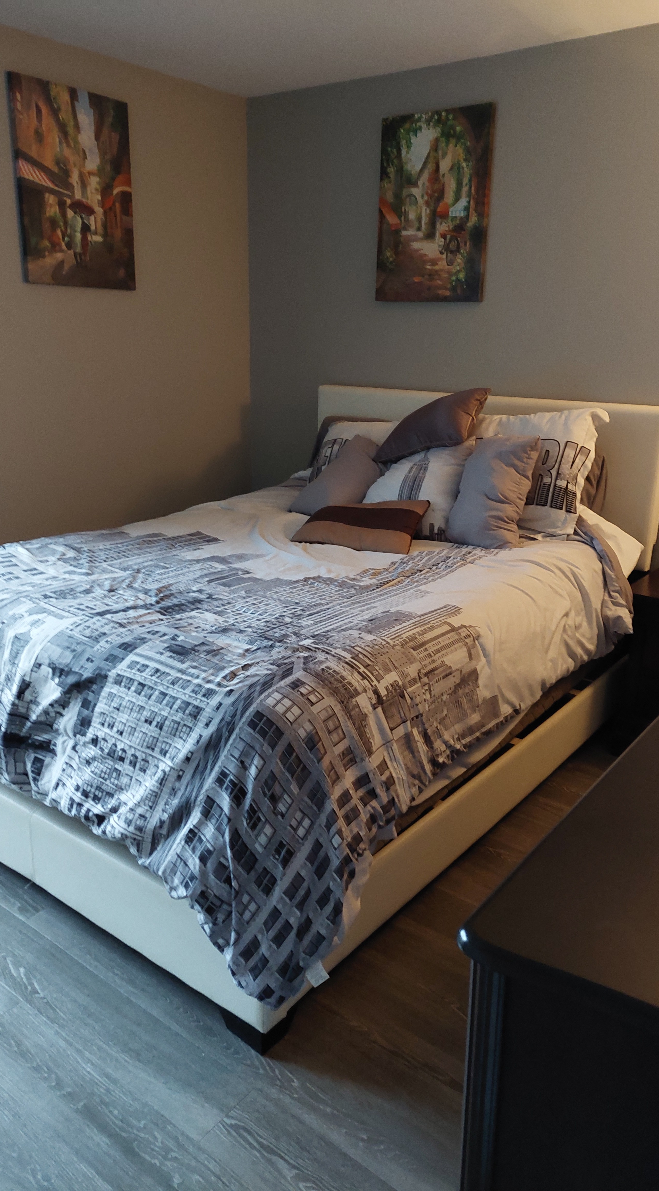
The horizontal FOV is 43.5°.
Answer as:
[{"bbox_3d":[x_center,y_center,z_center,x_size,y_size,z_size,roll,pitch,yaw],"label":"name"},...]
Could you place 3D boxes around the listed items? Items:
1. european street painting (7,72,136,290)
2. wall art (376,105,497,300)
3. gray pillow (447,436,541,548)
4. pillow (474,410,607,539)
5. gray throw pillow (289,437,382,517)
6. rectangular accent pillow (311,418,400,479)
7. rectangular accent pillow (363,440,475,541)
[{"bbox_3d":[-0.984,-1.576,3.220,0.033,0.698,0.517,14,22,35],"label":"european street painting"},{"bbox_3d":[0.421,-1.580,3.383,0.503,0.711,0.033,14,22,35],"label":"wall art"},{"bbox_3d":[0.574,-0.376,2.900,0.310,0.400,0.160,13,-3,42],"label":"gray pillow"},{"bbox_3d":[0.672,-0.472,3.088,0.620,0.455,0.155,11,0,35],"label":"pillow"},{"bbox_3d":[0.072,-0.467,3.307,0.340,0.130,0.420,18,67,45],"label":"gray throw pillow"},{"bbox_3d":[0.203,-0.540,3.444,0.620,0.440,0.150,12,-12,33],"label":"rectangular accent pillow"},{"bbox_3d":[0.352,-0.413,3.033,0.420,0.430,0.150,15,-15,33],"label":"rectangular accent pillow"}]

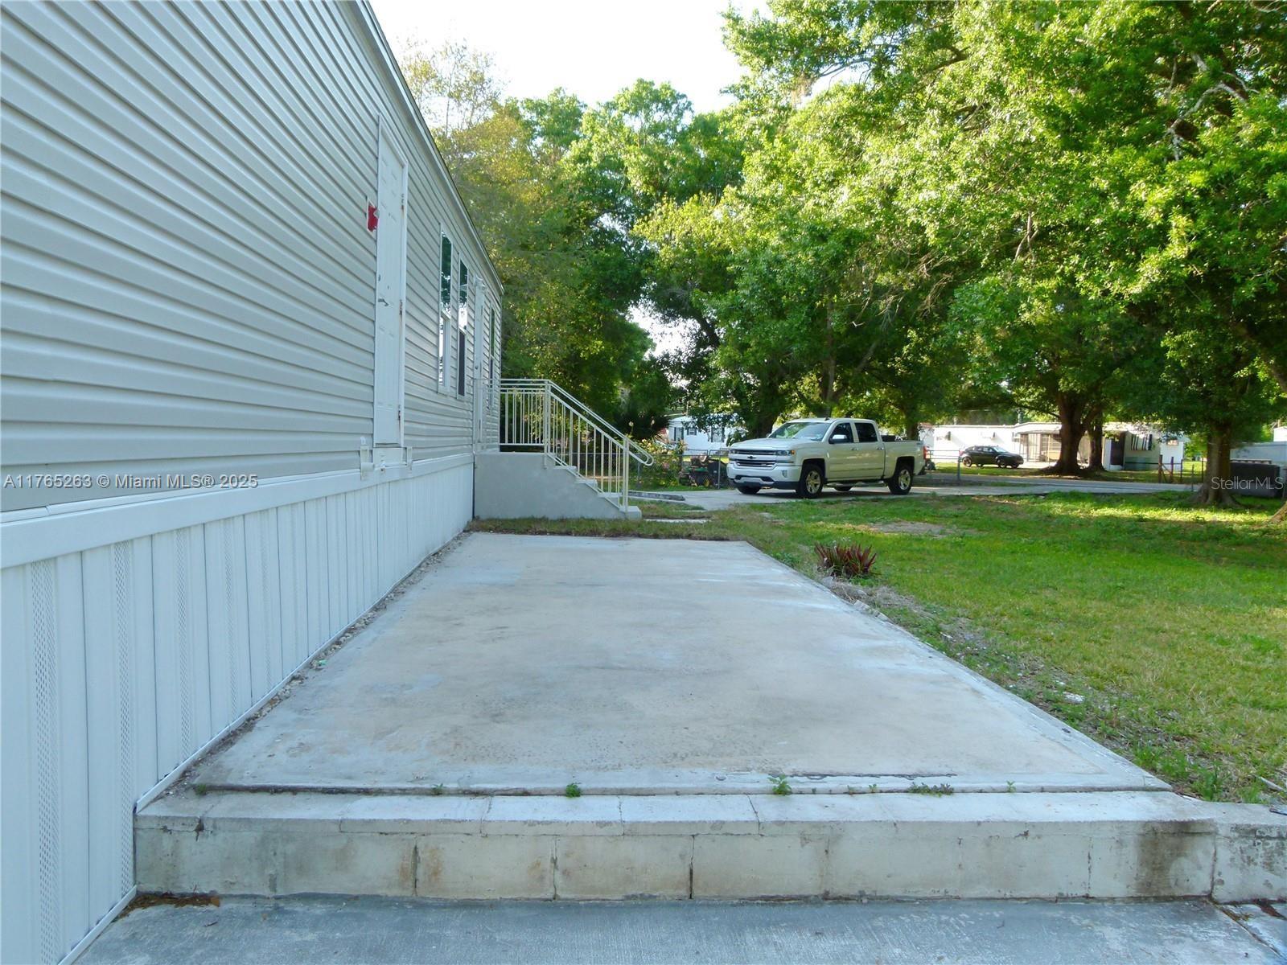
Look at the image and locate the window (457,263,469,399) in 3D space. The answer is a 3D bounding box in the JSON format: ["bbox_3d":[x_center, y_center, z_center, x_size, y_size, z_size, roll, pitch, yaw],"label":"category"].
[{"bbox_3d":[-1.981,-1.637,10.155,0.080,1.460,0.930,1,2,-4],"label":"window"}]

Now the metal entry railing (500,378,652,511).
[{"bbox_3d":[-1.009,-0.494,11.969,2.160,1.620,1.020,1,2,-4],"label":"metal entry railing"}]

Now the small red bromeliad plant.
[{"bbox_3d":[1.807,0.683,8.285,0.510,0.290,0.470,1,2,-4],"label":"small red bromeliad plant"}]

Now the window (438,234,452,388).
[{"bbox_3d":[-1.882,-1.577,8.760,0.080,1.460,0.920,1,2,-4],"label":"window"}]

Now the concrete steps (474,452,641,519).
[{"bbox_3d":[-1.085,0.043,12.016,2.070,0.830,1.120,1,2,-4],"label":"concrete steps"}]

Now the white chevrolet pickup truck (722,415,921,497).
[{"bbox_3d":[4.563,-0.635,22.637,5.840,1.880,2.050,-1,3,-43],"label":"white chevrolet pickup truck"}]

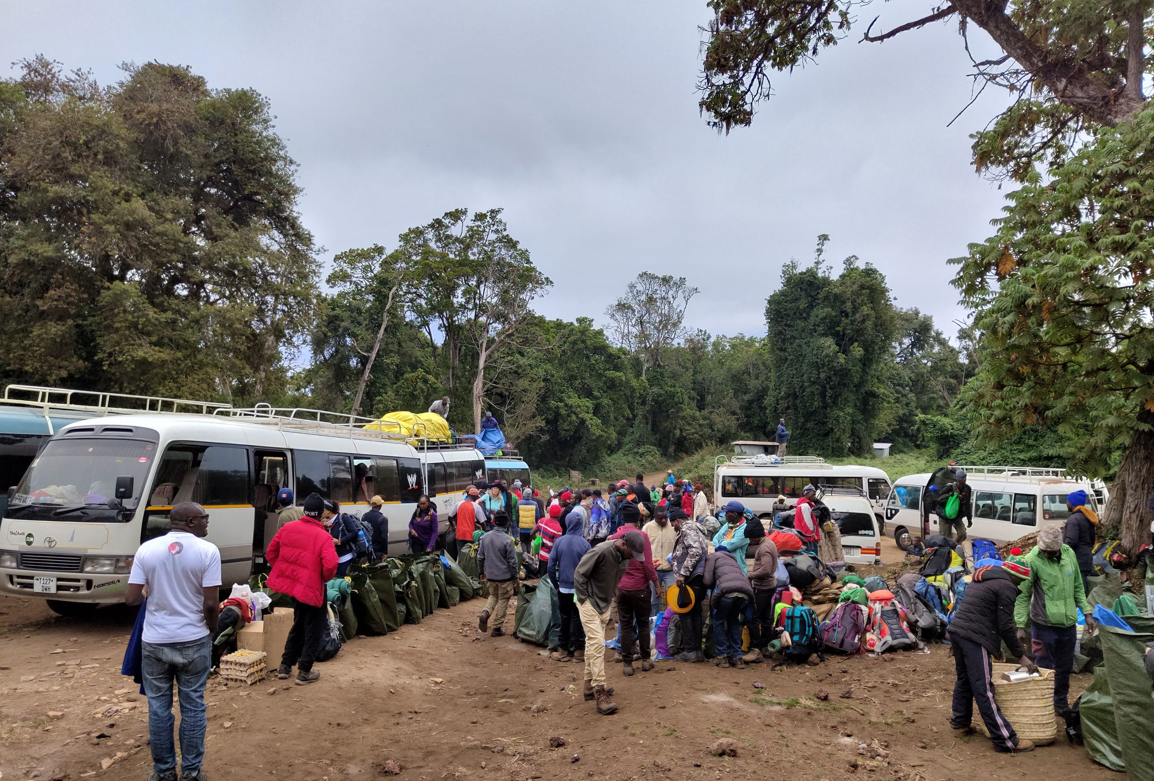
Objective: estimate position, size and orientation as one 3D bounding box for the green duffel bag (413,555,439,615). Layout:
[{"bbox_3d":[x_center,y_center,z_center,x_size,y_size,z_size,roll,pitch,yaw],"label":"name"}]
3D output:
[{"bbox_3d":[-2.284,2.938,12.100,0.380,0.870,0.420,-1,-6,12],"label":"green duffel bag"}]

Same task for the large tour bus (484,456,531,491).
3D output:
[{"bbox_3d":[-4.200,3.568,27.369,2.060,2.700,6.990,-3,-8,25],"label":"large tour bus"}]

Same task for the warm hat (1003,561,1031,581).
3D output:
[{"bbox_3d":[3.409,1.366,6.200,0.220,0.180,0.210,21,-7,1],"label":"warm hat"}]

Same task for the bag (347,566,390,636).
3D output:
[{"bbox_3d":[-2.588,2.599,9.878,0.380,0.780,0.450,-3,-7,25],"label":"bag"}]

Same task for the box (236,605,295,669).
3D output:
[{"bbox_3d":[-3.060,2.459,7.960,0.500,0.530,0.450,2,-7,-14],"label":"box"}]

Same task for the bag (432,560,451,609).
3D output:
[{"bbox_3d":[-2.041,2.922,12.034,0.340,0.720,0.340,-2,-8,-30],"label":"bag"}]

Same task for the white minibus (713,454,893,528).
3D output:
[{"bbox_3d":[8.996,4.131,31.746,7.000,2.950,2.100,0,-6,6],"label":"white minibus"}]

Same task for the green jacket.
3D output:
[{"bbox_3d":[4.250,1.752,7.150,0.570,0.730,0.330,0,-6,-3],"label":"green jacket"}]

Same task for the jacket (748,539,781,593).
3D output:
[{"bbox_3d":[2.244,2.082,9.550,0.380,0.640,0.480,-1,-6,9],"label":"jacket"}]

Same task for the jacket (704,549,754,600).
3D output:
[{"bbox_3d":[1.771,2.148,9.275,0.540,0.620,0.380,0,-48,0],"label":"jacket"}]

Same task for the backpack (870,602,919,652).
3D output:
[{"bbox_3d":[3.941,2.909,9.949,0.460,0.660,0.340,-13,-36,18],"label":"backpack"}]

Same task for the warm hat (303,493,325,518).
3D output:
[{"bbox_3d":[-2.525,1.103,7.675,0.190,0.230,0.210,-2,-6,18],"label":"warm hat"}]

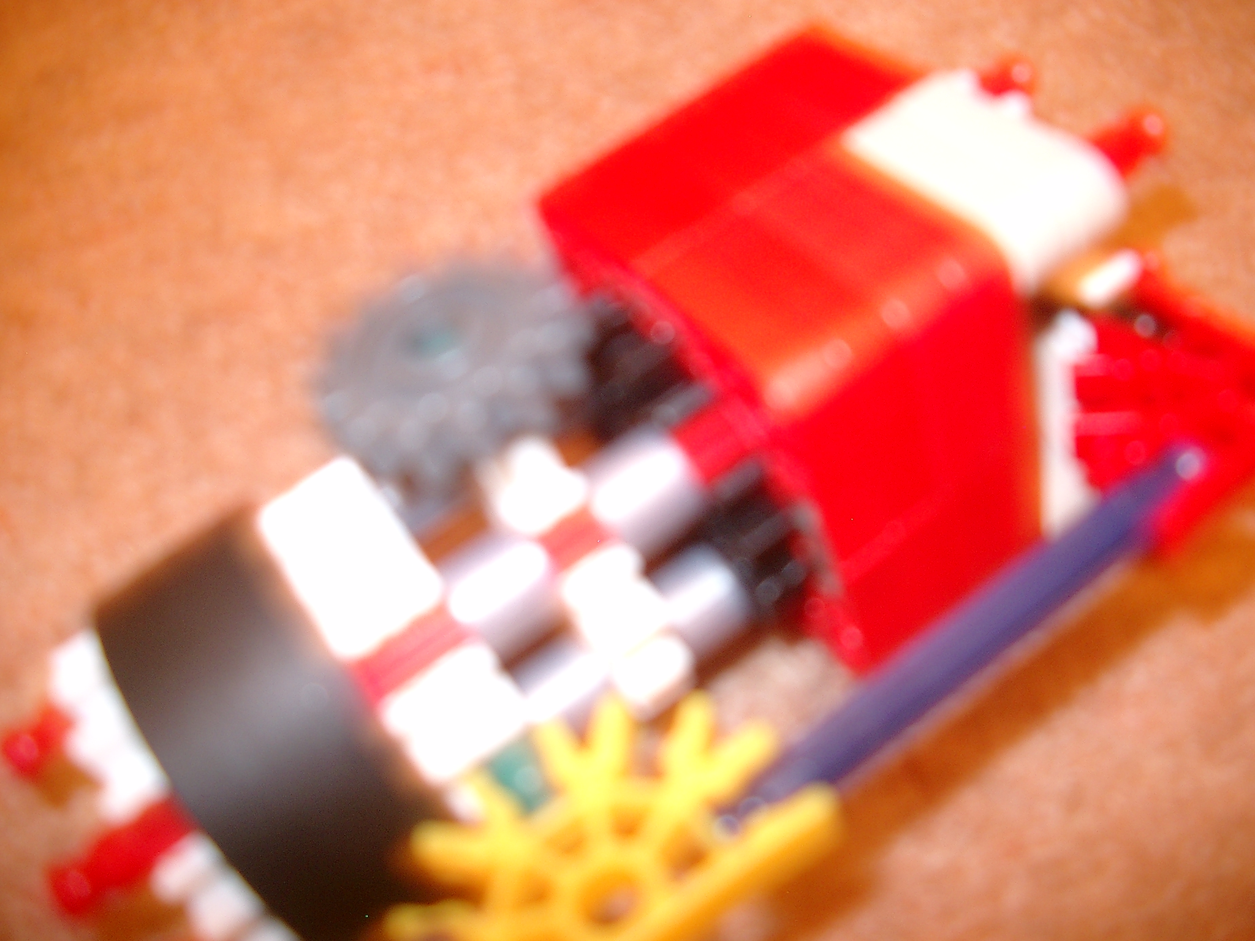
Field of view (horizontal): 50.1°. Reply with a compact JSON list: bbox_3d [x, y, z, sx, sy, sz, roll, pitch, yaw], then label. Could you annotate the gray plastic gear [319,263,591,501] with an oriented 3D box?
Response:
[{"bbox_3d":[-0.018,-0.010,0.138,0.026,0.009,0.026,-13,42,12],"label":"gray plastic gear"}]

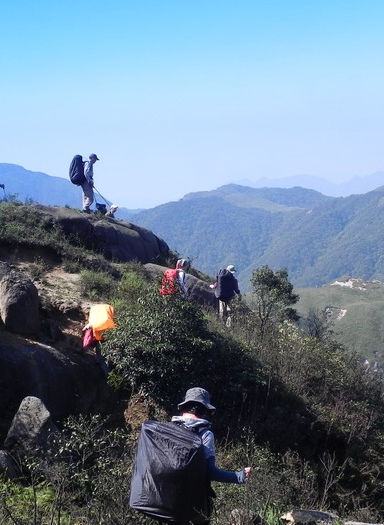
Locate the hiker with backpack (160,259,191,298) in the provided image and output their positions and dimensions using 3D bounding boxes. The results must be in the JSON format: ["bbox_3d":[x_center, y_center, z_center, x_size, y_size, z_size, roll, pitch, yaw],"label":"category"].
[{"bbox_3d":[-0.415,0.736,20.843,0.620,1.650,0.550,-2,4,-35],"label":"hiker with backpack"}]

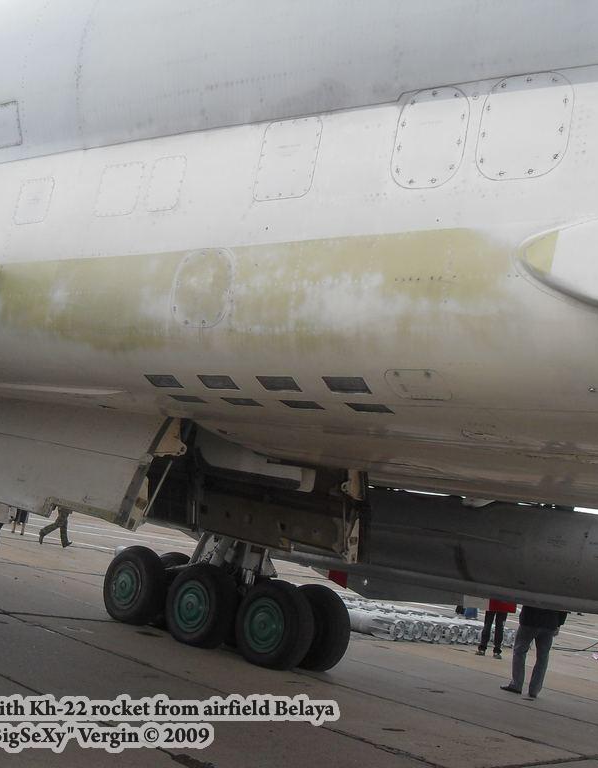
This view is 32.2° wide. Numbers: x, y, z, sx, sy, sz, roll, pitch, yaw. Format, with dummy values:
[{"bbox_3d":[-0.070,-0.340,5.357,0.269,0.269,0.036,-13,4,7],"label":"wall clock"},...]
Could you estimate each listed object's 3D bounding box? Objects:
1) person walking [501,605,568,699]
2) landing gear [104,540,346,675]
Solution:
[{"bbox_3d":[3.285,3.402,14.335,0.520,1.740,0.400,17,-11,-38],"label":"person walking"},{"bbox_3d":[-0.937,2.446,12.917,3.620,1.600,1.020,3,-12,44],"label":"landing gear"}]

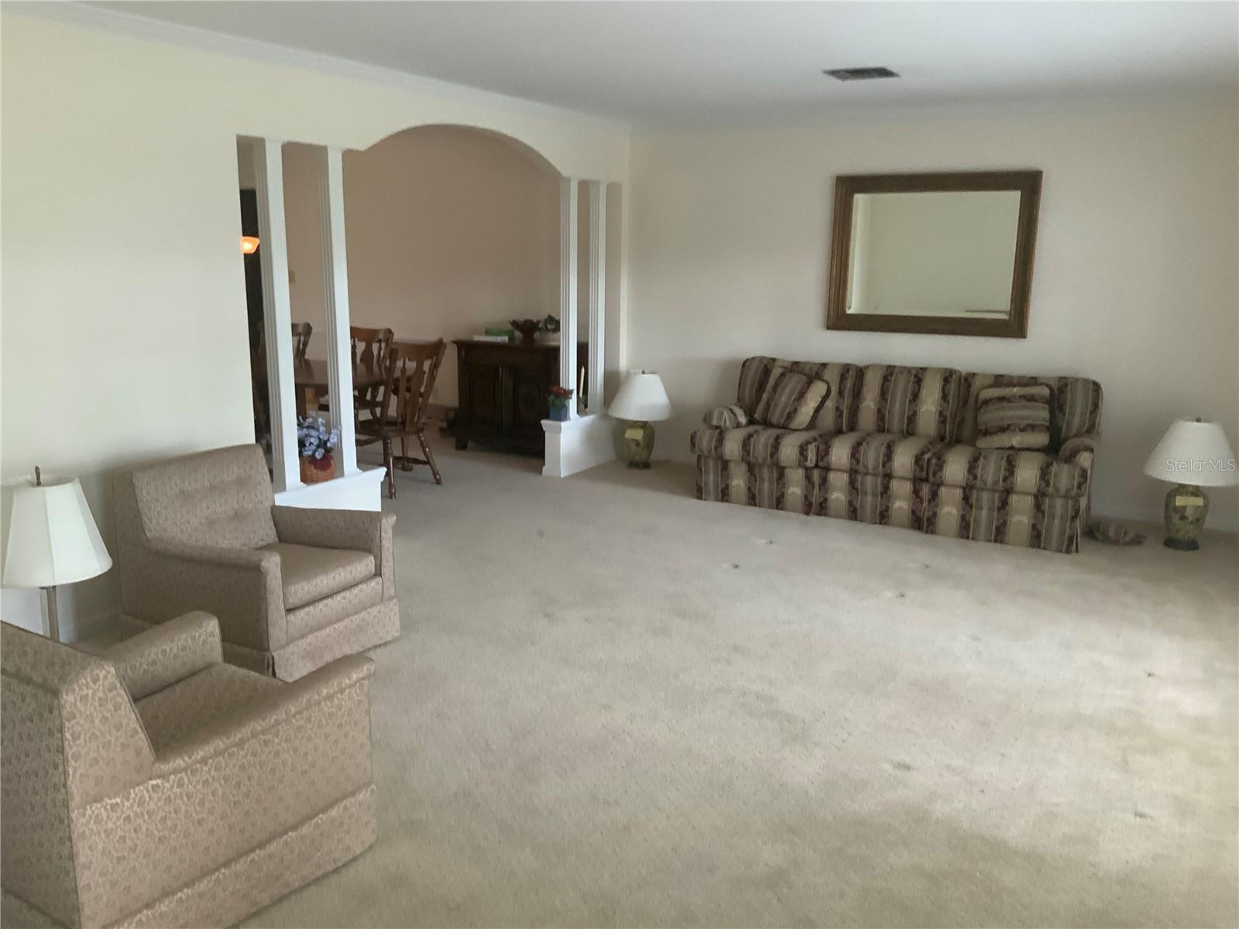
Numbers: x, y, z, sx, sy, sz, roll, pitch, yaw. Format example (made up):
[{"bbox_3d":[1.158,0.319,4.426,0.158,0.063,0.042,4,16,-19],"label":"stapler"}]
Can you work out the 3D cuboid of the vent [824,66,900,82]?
[{"bbox_3d":[1.237,-1.974,5.265,0.305,0.020,0.295,7,13,30],"label":"vent"}]

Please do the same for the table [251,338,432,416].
[{"bbox_3d":[-2.198,-0.290,7.169,1.800,0.740,1.030,7,13,30],"label":"table"}]

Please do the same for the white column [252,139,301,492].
[{"bbox_3d":[-1.640,-0.690,4.985,0.088,1.655,0.097,7,13,30],"label":"white column"}]

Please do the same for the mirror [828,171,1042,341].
[{"bbox_3d":[1.951,-1.317,6.548,1.265,0.995,0.050,7,13,30],"label":"mirror"}]

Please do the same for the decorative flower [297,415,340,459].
[{"bbox_3d":[-1.560,-0.146,5.324,0.240,0.240,0.250,7,13,30],"label":"decorative flower"}]

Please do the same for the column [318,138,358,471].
[{"bbox_3d":[-1.446,-0.754,5.307,0.088,1.655,0.097,7,13,30],"label":"column"}]

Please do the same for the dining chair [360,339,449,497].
[{"bbox_3d":[-1.486,-0.317,6.807,0.550,0.955,0.500,7,13,30],"label":"dining chair"}]

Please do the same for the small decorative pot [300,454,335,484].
[{"bbox_3d":[-1.562,0.011,5.356,0.180,0.135,0.180,0,12,0],"label":"small decorative pot"}]

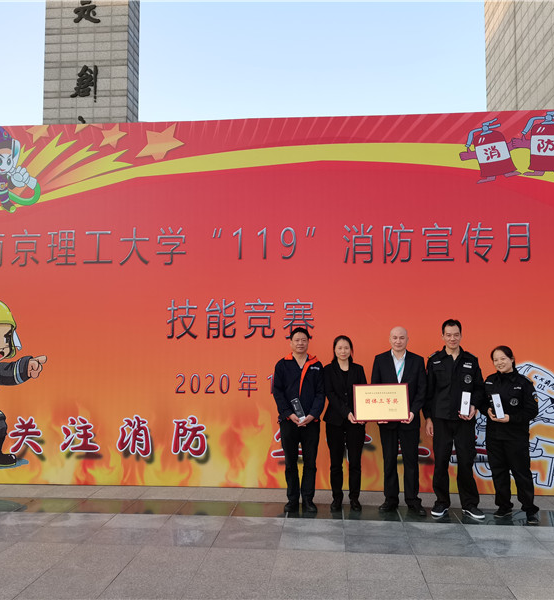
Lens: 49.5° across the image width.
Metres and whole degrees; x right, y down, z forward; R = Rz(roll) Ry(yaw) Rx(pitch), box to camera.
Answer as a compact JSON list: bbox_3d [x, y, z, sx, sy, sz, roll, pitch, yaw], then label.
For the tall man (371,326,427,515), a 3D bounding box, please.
[{"bbox_3d":[1.153,1.103,5.656,0.533,1.706,0.420,-1,-4,10],"label":"tall man"}]

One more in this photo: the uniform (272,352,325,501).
[{"bbox_3d":[0.205,1.208,5.720,0.501,1.411,0.350,0,-4,2],"label":"uniform"}]

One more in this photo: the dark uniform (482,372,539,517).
[{"bbox_3d":[2.128,1.275,5.439,0.505,1.303,0.390,-2,-5,27],"label":"dark uniform"}]

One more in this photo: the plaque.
[{"bbox_3d":[0.949,0.931,5.448,0.506,0.346,0.025,-3,-13,9],"label":"plaque"}]

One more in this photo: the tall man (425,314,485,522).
[{"bbox_3d":[1.636,1.060,5.526,0.558,1.772,0.420,-1,-4,14],"label":"tall man"}]

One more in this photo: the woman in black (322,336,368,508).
[{"bbox_3d":[0.654,1.150,5.738,0.425,1.623,0.400,0,-4,4],"label":"woman in black"}]

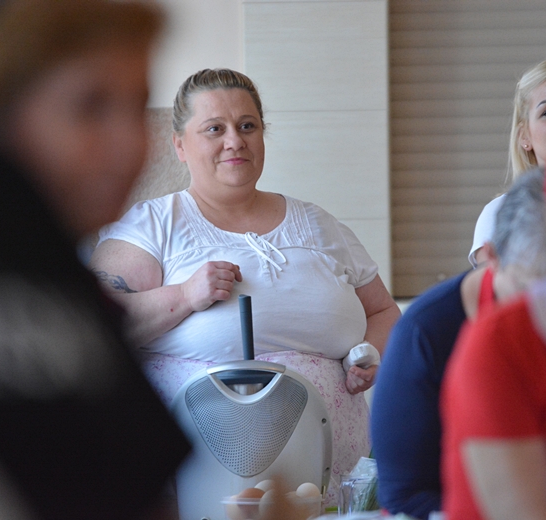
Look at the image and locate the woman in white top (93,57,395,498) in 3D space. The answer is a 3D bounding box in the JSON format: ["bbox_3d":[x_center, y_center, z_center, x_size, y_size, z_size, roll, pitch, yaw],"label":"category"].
[{"bbox_3d":[-0.045,0.465,12.215,0.600,1.650,0.450,-1,1,-18],"label":"woman in white top"}]

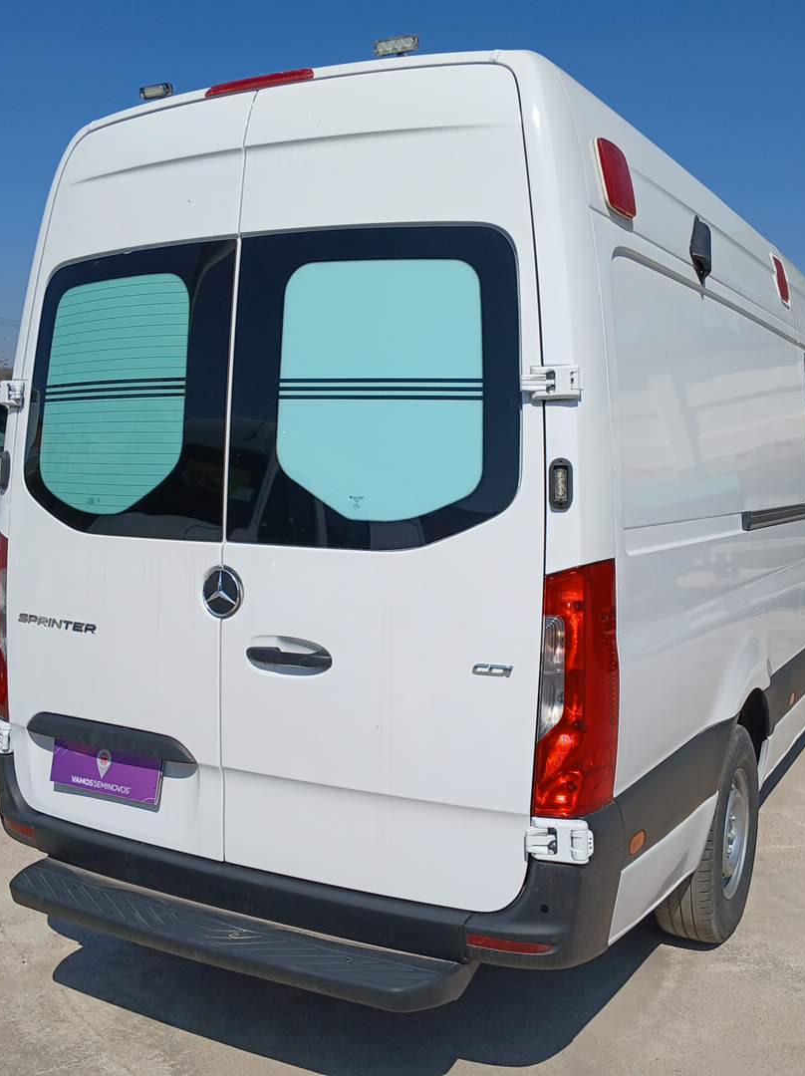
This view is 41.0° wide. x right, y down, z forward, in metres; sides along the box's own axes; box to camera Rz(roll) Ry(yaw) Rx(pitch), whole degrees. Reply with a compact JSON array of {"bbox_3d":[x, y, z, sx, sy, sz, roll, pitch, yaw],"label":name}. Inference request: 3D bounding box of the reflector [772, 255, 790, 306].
[{"bbox_3d":[1.514,-1.031,4.335,0.035,0.185,0.180,-10,-2,30],"label":"reflector"}]

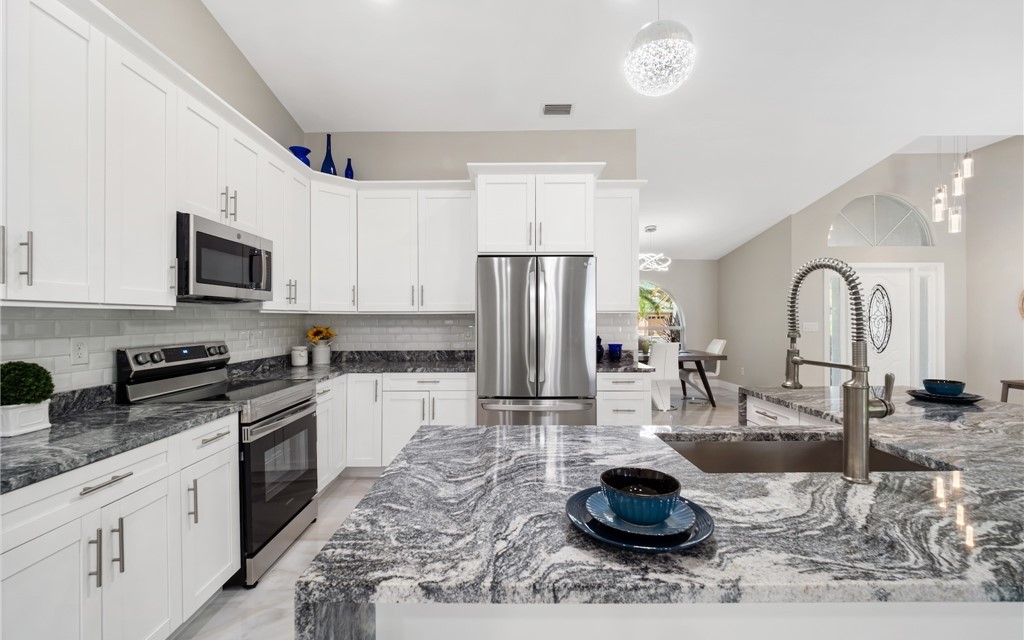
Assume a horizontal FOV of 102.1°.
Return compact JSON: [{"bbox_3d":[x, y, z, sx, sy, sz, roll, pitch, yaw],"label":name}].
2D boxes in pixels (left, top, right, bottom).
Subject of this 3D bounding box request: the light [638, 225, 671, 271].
[{"bbox_3d":[2.232,-1.164,6.680,0.660,0.745,0.660,0,0,-1],"label":"light"}]

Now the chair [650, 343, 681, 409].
[{"bbox_3d":[2.127,0.815,6.112,0.444,0.978,0.625,0,0,0],"label":"chair"}]

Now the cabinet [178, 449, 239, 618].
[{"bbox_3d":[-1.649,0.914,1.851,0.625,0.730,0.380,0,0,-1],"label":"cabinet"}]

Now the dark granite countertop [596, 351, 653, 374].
[{"bbox_3d":[0.907,0.355,3.650,0.504,0.121,0.655,0,0,0],"label":"dark granite countertop"}]

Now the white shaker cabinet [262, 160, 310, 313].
[{"bbox_3d":[-1.855,-0.620,3.137,0.315,1.117,0.660,0,0,-1],"label":"white shaker cabinet"}]

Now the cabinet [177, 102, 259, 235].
[{"bbox_3d":[-1.848,-0.857,2.440,0.315,0.637,0.732,0,0,-1],"label":"cabinet"}]

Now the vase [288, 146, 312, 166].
[{"bbox_3d":[-1.757,-1.311,3.443,0.176,0.252,0.176,0,0,0],"label":"vase"}]

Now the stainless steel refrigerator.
[{"bbox_3d":[0.189,0.413,3.540,0.917,1.799,0.847,0,0,0],"label":"stainless steel refrigerator"}]

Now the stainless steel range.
[{"bbox_3d":[-1.639,0.746,2.438,0.670,1.187,0.755,0,0,-1],"label":"stainless steel range"}]

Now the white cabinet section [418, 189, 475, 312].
[{"bbox_3d":[-0.562,-0.610,3.800,0.520,1.080,0.330,0,0,0],"label":"white cabinet section"}]

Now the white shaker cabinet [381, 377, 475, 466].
[{"bbox_3d":[-0.665,0.834,3.677,0.761,0.817,0.635,0,0,0],"label":"white shaker cabinet"}]

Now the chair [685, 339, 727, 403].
[{"bbox_3d":[3.115,0.812,6.777,0.645,0.978,0.454,0,0,0],"label":"chair"}]

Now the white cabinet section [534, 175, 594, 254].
[{"bbox_3d":[0.417,-0.835,3.570,0.460,0.620,0.620,0,0,0],"label":"white cabinet section"}]

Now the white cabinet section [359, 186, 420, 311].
[{"bbox_3d":[-1.087,-0.610,3.800,0.530,1.080,0.330,0,0,0],"label":"white cabinet section"}]

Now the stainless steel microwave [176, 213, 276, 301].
[{"bbox_3d":[-1.803,-0.323,2.438,0.400,0.415,0.754,0,0,-1],"label":"stainless steel microwave"}]

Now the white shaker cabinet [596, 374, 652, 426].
[{"bbox_3d":[0.915,0.864,3.754,0.485,0.853,0.600,0,0,-1],"label":"white shaker cabinet"}]

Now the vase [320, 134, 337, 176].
[{"bbox_3d":[-1.667,-1.470,3.756,0.146,0.422,0.146,0,0,-1],"label":"vase"}]

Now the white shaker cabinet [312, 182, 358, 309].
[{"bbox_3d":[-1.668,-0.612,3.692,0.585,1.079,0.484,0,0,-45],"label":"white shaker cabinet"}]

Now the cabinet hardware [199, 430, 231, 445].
[{"bbox_3d":[-1.321,0.528,1.847,0.036,0.013,0.178,0,0,0],"label":"cabinet hardware"}]

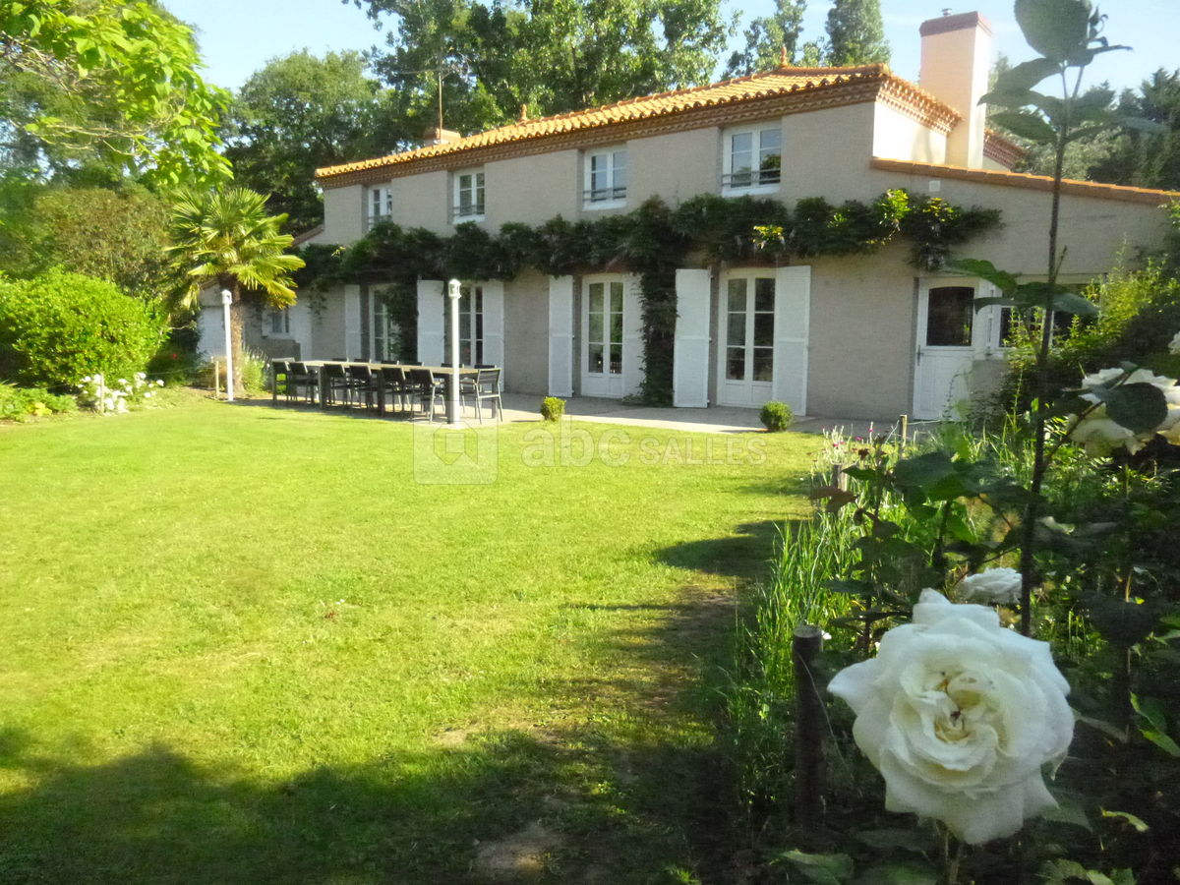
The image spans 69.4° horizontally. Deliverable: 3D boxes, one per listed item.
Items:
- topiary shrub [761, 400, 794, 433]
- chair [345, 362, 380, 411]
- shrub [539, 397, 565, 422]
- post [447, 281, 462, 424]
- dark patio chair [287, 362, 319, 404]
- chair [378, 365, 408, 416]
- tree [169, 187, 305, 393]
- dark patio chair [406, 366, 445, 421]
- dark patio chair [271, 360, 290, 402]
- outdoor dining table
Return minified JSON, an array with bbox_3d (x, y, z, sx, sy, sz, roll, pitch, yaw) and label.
[{"bbox_3d":[2.580,-0.361,11.800,0.450,0.450,0.450,7,9,39],"label":"topiary shrub"},{"bbox_3d":[-3.642,-0.881,14.366,0.550,0.840,0.580,7,9,39],"label":"chair"},{"bbox_3d":[-0.547,-0.501,12.609,0.370,0.355,0.370,1,8,0],"label":"shrub"},{"bbox_3d":[-1.858,-1.242,11.687,0.210,2.080,0.210,1,8,0],"label":"post"},{"bbox_3d":[-5.063,-1.044,15.529,0.550,0.840,0.580,7,9,39],"label":"dark patio chair"},{"bbox_3d":[-2.975,-0.804,13.820,0.550,0.840,0.580,7,9,39],"label":"chair"},{"bbox_3d":[-7.519,-3.184,18.037,2.850,4.310,2.850,7,9,39],"label":"tree"},{"bbox_3d":[-2.246,-0.701,12.433,0.530,0.800,0.560,7,10,38],"label":"dark patio chair"},{"bbox_3d":[-5.530,-1.098,15.910,0.550,0.840,0.580,7,9,39],"label":"dark patio chair"},{"bbox_3d":[-3.460,-0.882,13.871,4.520,0.750,1.000,7,10,38],"label":"outdoor dining table"}]

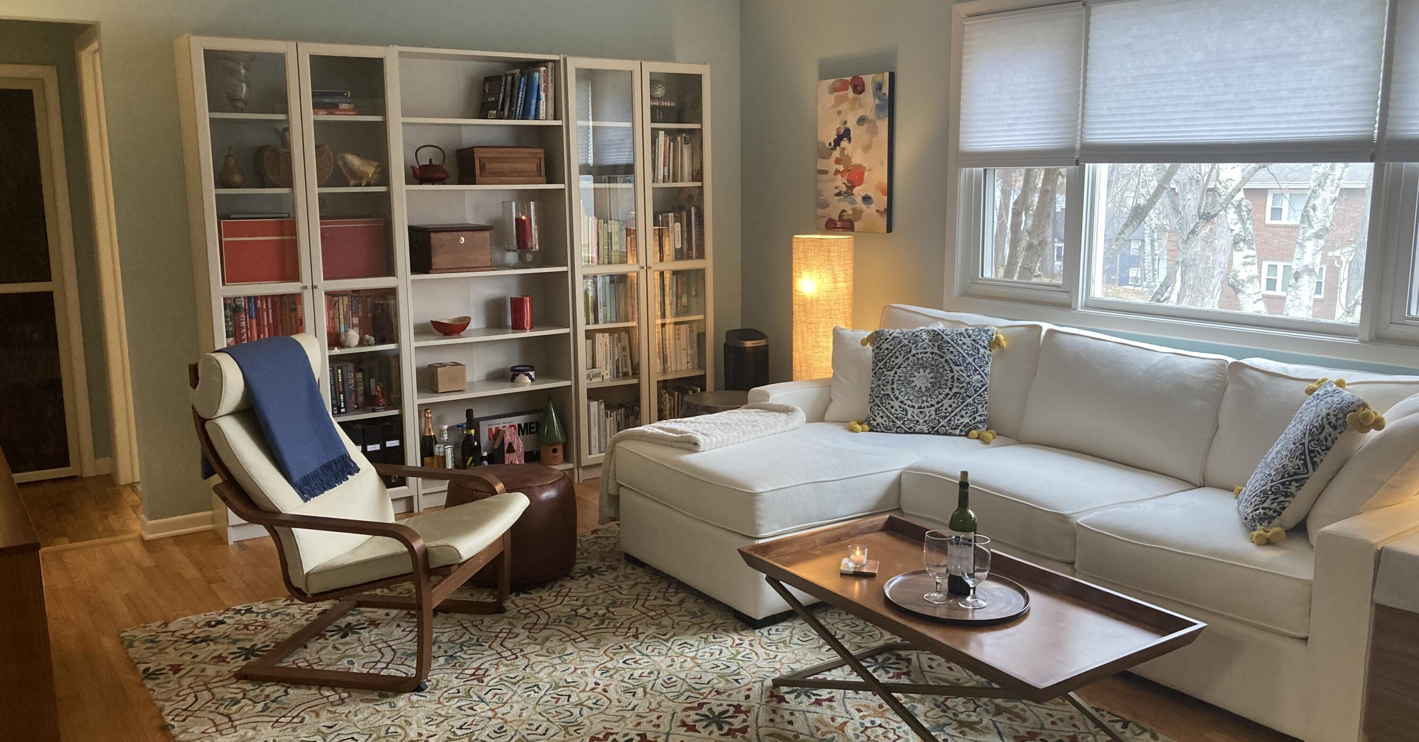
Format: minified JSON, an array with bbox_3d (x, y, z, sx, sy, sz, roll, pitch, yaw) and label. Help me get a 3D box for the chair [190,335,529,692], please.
[{"bbox_3d":[-1.093,0.396,3.667,0.840,0.985,0.670,2,11,10],"label":"chair"}]

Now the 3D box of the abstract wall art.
[{"bbox_3d":[0.684,-1.022,5.449,0.036,0.733,0.504,-7,12,-33],"label":"abstract wall art"}]

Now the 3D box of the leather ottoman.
[{"bbox_3d":[-0.756,0.574,4.384,0.500,0.375,0.500,0,10,0],"label":"leather ottoman"}]

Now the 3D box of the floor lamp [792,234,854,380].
[{"bbox_3d":[0.523,-0.022,5.367,0.275,1.200,0.275,0,10,0],"label":"floor lamp"}]

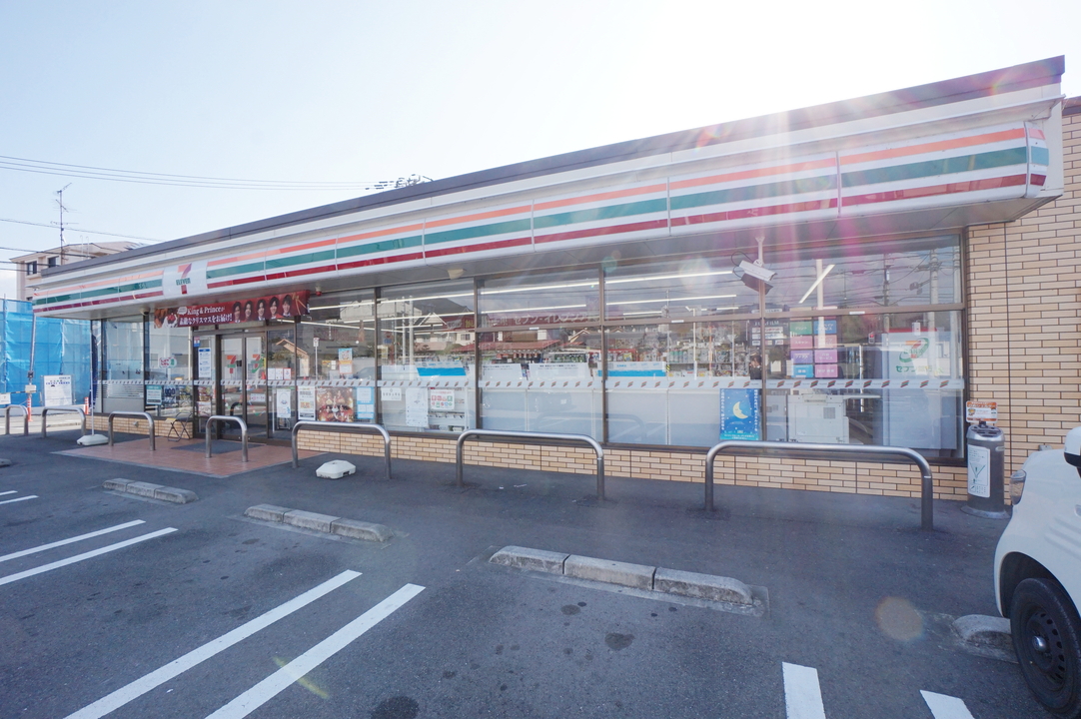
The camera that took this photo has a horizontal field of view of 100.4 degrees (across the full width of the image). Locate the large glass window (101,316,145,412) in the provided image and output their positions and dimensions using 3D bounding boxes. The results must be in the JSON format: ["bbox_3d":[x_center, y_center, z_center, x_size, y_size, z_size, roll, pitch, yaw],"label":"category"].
[{"bbox_3d":[-9.202,0.136,9.910,1.675,2.111,0.100,-1,0,23],"label":"large glass window"}]

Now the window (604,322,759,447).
[{"bbox_3d":[1.694,0.317,5.474,1.813,1.538,0.100,-1,-1,23],"label":"window"}]

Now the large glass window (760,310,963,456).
[{"bbox_3d":[3.369,0.281,4.756,1.743,1.523,0.100,-1,-1,23],"label":"large glass window"}]

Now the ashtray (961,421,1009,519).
[{"bbox_3d":[3.988,0.978,4.038,0.330,0.794,0.330,-1,-1,23],"label":"ashtray"}]

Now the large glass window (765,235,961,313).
[{"bbox_3d":[3.202,-0.846,4.581,1.671,0.648,0.100,-1,0,23],"label":"large glass window"}]

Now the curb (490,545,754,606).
[{"bbox_3d":[0.459,1.397,2.992,1.730,0.097,0.150,-1,0,23],"label":"curb"}]

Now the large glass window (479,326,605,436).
[{"bbox_3d":[-0.030,0.341,6.213,1.868,1.508,0.100,-1,-1,23],"label":"large glass window"}]

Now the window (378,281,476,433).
[{"bbox_3d":[-1.792,-0.017,6.971,1.833,2.294,0.100,-1,-1,23],"label":"window"}]

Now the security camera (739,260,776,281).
[{"bbox_3d":[2.272,-0.920,4.689,0.350,0.110,0.120,30,16,30],"label":"security camera"}]

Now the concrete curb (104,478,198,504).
[{"bbox_3d":[-4.637,1.537,5.332,1.760,0.100,0.165,-1,-1,23],"label":"concrete curb"}]

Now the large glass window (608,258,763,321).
[{"bbox_3d":[1.592,-0.823,5.280,1.764,0.658,0.100,-1,0,23],"label":"large glass window"}]

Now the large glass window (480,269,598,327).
[{"bbox_3d":[-0.057,-0.791,5.974,1.738,0.660,0.100,-1,0,23],"label":"large glass window"}]

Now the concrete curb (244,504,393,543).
[{"bbox_3d":[-2.039,1.448,4.053,1.715,0.098,0.150,-1,0,23],"label":"concrete curb"}]

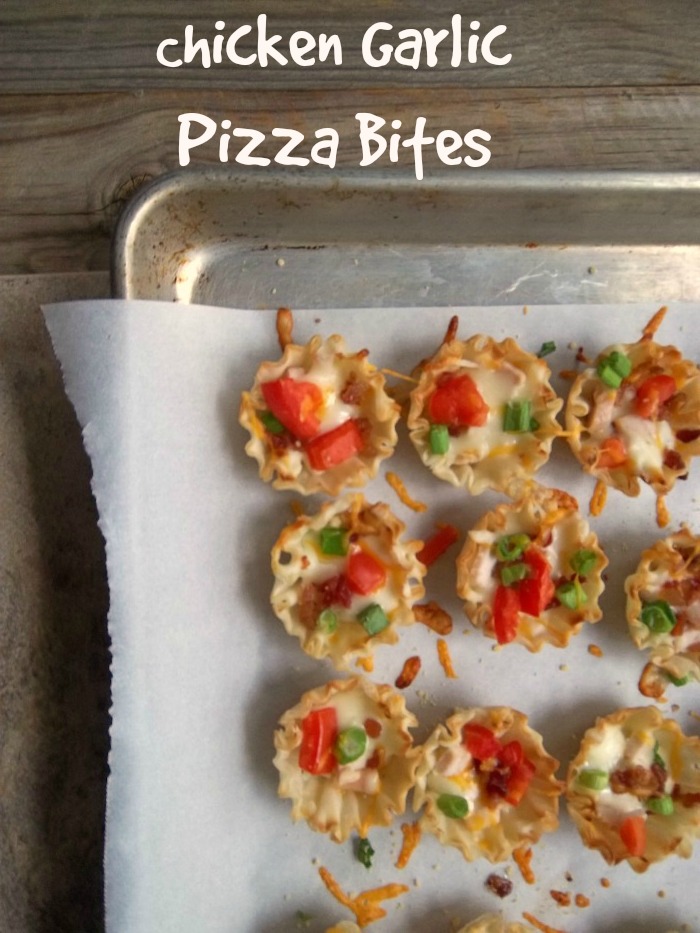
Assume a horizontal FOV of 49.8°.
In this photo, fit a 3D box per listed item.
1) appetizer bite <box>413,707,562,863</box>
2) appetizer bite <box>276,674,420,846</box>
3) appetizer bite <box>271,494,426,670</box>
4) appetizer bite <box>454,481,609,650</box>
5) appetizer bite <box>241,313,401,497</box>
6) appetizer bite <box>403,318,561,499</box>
[{"bbox_3d":[0.042,0.096,0.241,0.045,0.024,0.048,0,92,0],"label":"appetizer bite"},{"bbox_3d":[-0.001,0.088,0.240,0.044,0.024,0.051,0,92,0],"label":"appetizer bite"},{"bbox_3d":[0.000,0.035,0.238,0.047,0.024,0.053,0,92,0],"label":"appetizer bite"},{"bbox_3d":[0.054,0.031,0.238,0.045,0.024,0.048,0,92,0],"label":"appetizer bite"},{"bbox_3d":[-0.009,-0.017,0.236,0.047,0.024,0.049,0,92,0],"label":"appetizer bite"},{"bbox_3d":[0.040,-0.017,0.236,0.046,0.024,0.049,0,92,0],"label":"appetizer bite"}]

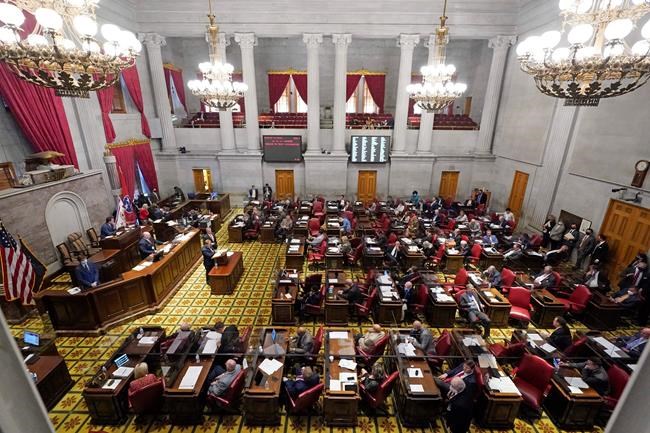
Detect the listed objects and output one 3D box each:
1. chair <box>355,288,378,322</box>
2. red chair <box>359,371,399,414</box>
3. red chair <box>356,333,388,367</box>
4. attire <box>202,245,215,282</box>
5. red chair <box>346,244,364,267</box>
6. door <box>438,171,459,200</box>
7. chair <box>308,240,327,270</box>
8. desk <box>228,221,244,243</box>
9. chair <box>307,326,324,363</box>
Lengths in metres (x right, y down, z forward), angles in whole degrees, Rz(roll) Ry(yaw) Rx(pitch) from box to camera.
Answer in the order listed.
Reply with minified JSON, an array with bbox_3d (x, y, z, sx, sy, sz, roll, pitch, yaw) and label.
[{"bbox_3d":[1.145,2.597,8.628,0.660,1.030,0.640,12,21,32],"label":"chair"},{"bbox_3d":[1.091,3.570,6.085,0.630,0.950,0.680,-14,24,-36],"label":"red chair"},{"bbox_3d":[1.072,3.187,6.815,0.640,1.030,0.660,-15,23,-38],"label":"red chair"},{"bbox_3d":[-4.168,1.747,10.430,0.360,1.420,0.480,7,20,19],"label":"attire"},{"bbox_3d":[1.228,1.617,11.878,0.690,1.080,0.670,9,20,25],"label":"red chair"},{"bbox_3d":[8.577,-1.869,20.026,1.160,2.504,0.120,0,18,0],"label":"door"},{"bbox_3d":[-0.305,1.573,11.998,0.690,1.080,0.670,1,18,3],"label":"chair"},{"bbox_3d":[-4.338,0.753,14.378,0.660,0.800,0.930,1,19,1],"label":"desk"},{"bbox_3d":[-0.387,3.192,6.839,0.660,1.080,0.600,-1,19,-5],"label":"chair"}]

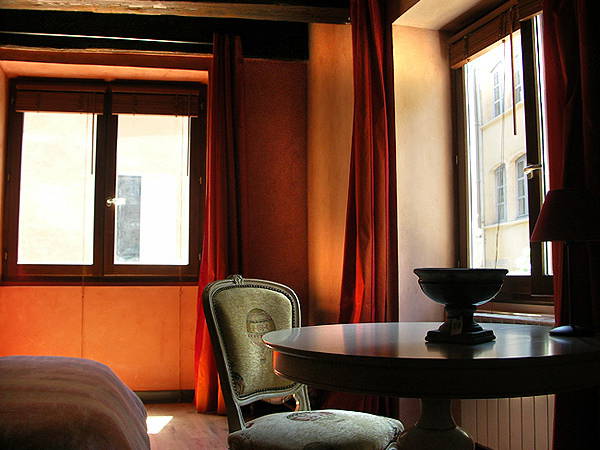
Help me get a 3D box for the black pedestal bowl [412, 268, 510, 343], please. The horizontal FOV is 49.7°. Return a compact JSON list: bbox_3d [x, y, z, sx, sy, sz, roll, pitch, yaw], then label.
[{"bbox_3d":[0.474,0.236,1.900,0.272,0.216,0.272,0,-4,0],"label":"black pedestal bowl"}]

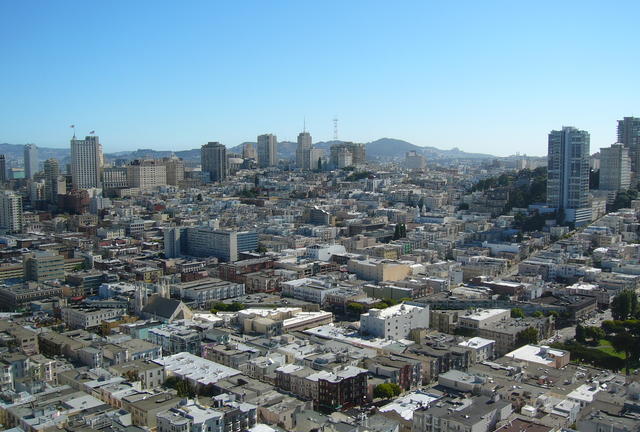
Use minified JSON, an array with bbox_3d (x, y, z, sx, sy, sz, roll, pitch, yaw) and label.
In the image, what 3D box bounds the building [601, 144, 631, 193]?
[{"bbox_3d":[360.690,-58.620,792.010,24.540,58.000,30.240,5,7,44],"label":"building"}]

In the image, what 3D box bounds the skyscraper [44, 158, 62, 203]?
[{"bbox_3d":[-405.540,-52.040,981.660,21.350,67.140,15.200,5,7,44],"label":"skyscraper"}]

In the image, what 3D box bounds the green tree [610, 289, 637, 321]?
[{"bbox_3d":[208.800,60.470,444.240,17.890,21.560,17.890,0,5,0],"label":"green tree"}]

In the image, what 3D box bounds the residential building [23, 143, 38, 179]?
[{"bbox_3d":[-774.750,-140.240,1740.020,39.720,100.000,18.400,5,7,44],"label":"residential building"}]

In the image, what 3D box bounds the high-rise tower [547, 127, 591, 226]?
[{"bbox_3d":[285.650,-45.490,746.150,36.000,110.000,38.000,5,7,44],"label":"high-rise tower"}]

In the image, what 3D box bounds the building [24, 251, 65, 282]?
[{"bbox_3d":[-259.080,48.540,609.840,26.000,25.000,25.000,5,7,44],"label":"building"}]

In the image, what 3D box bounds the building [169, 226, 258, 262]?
[{"bbox_3d":[-110.950,29.190,677.710,76.000,30.370,58.000,5,7,44],"label":"building"}]

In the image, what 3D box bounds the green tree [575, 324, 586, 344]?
[{"bbox_3d":[156.000,70.600,387.010,7.190,11.560,7.190,0,5,0],"label":"green tree"}]

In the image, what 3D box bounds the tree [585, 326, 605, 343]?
[{"bbox_3d":[168.690,73.080,397.280,12.000,10.000,11.000,2,6,23],"label":"tree"}]

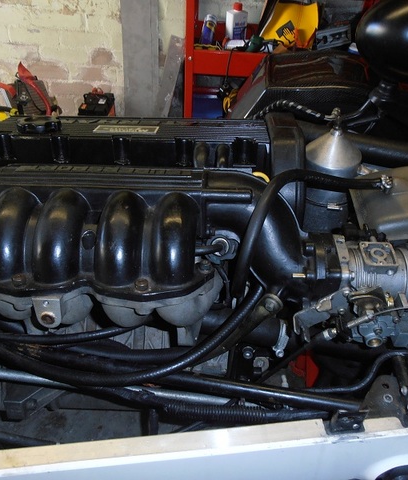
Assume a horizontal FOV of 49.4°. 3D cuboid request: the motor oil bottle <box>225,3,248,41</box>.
[{"bbox_3d":[0.143,-0.944,1.930,0.078,0.172,0.052,-16,39,-27],"label":"motor oil bottle"}]

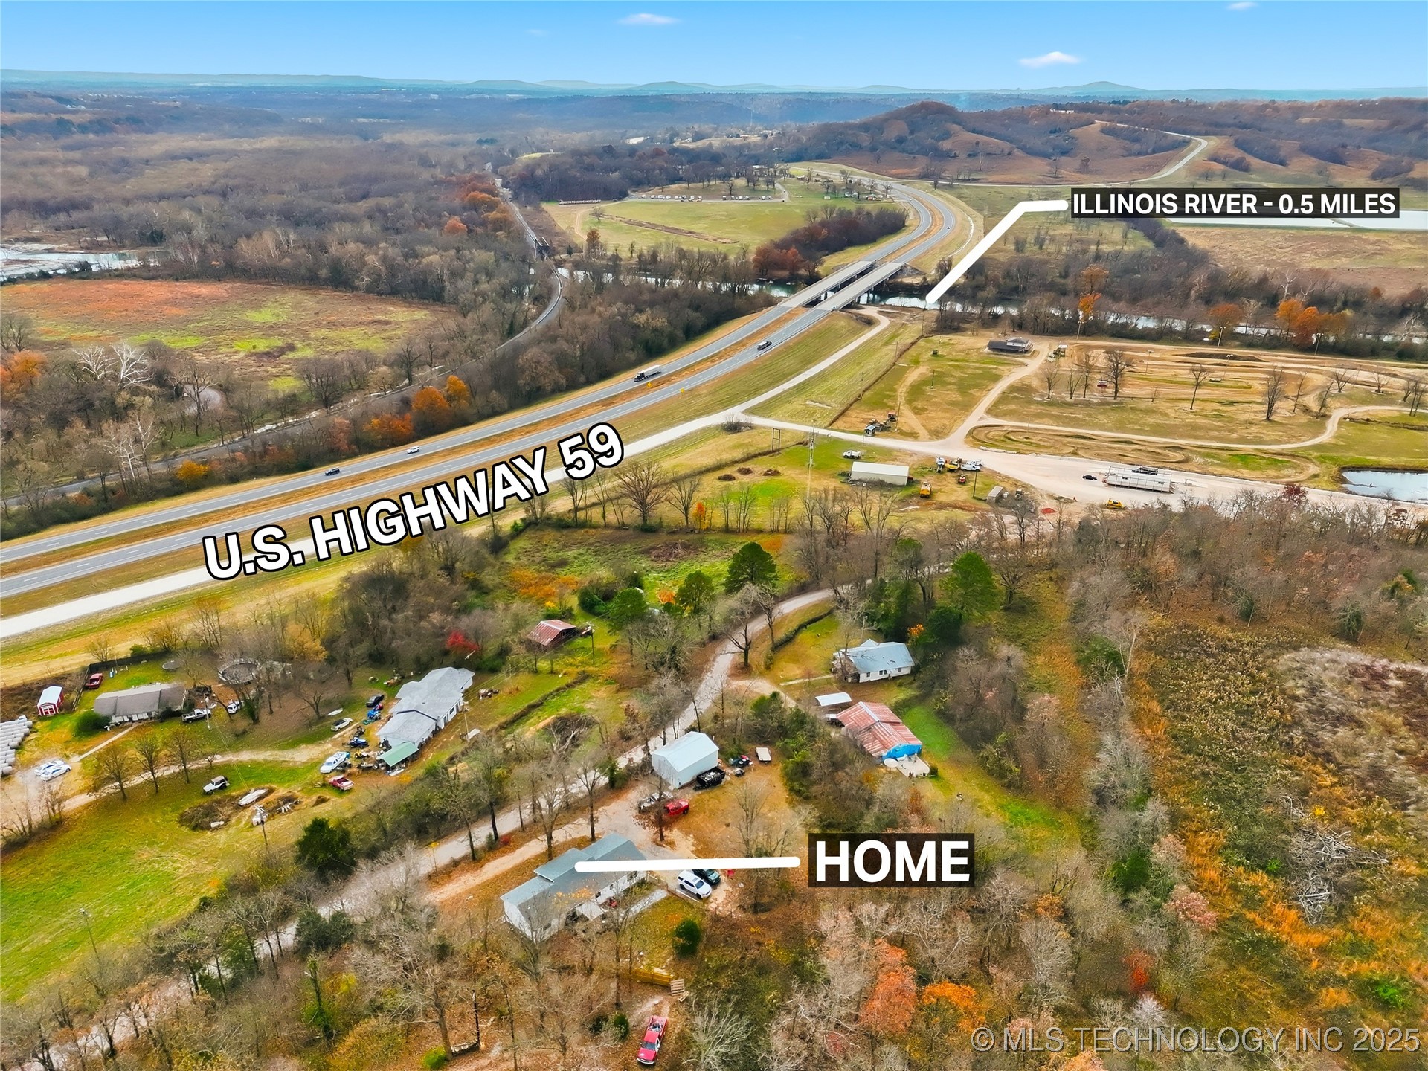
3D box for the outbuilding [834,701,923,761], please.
[{"bbox_3d":[32.200,37.970,192.405,10.400,4.200,14.200,-10,26,-21],"label":"outbuilding"}]

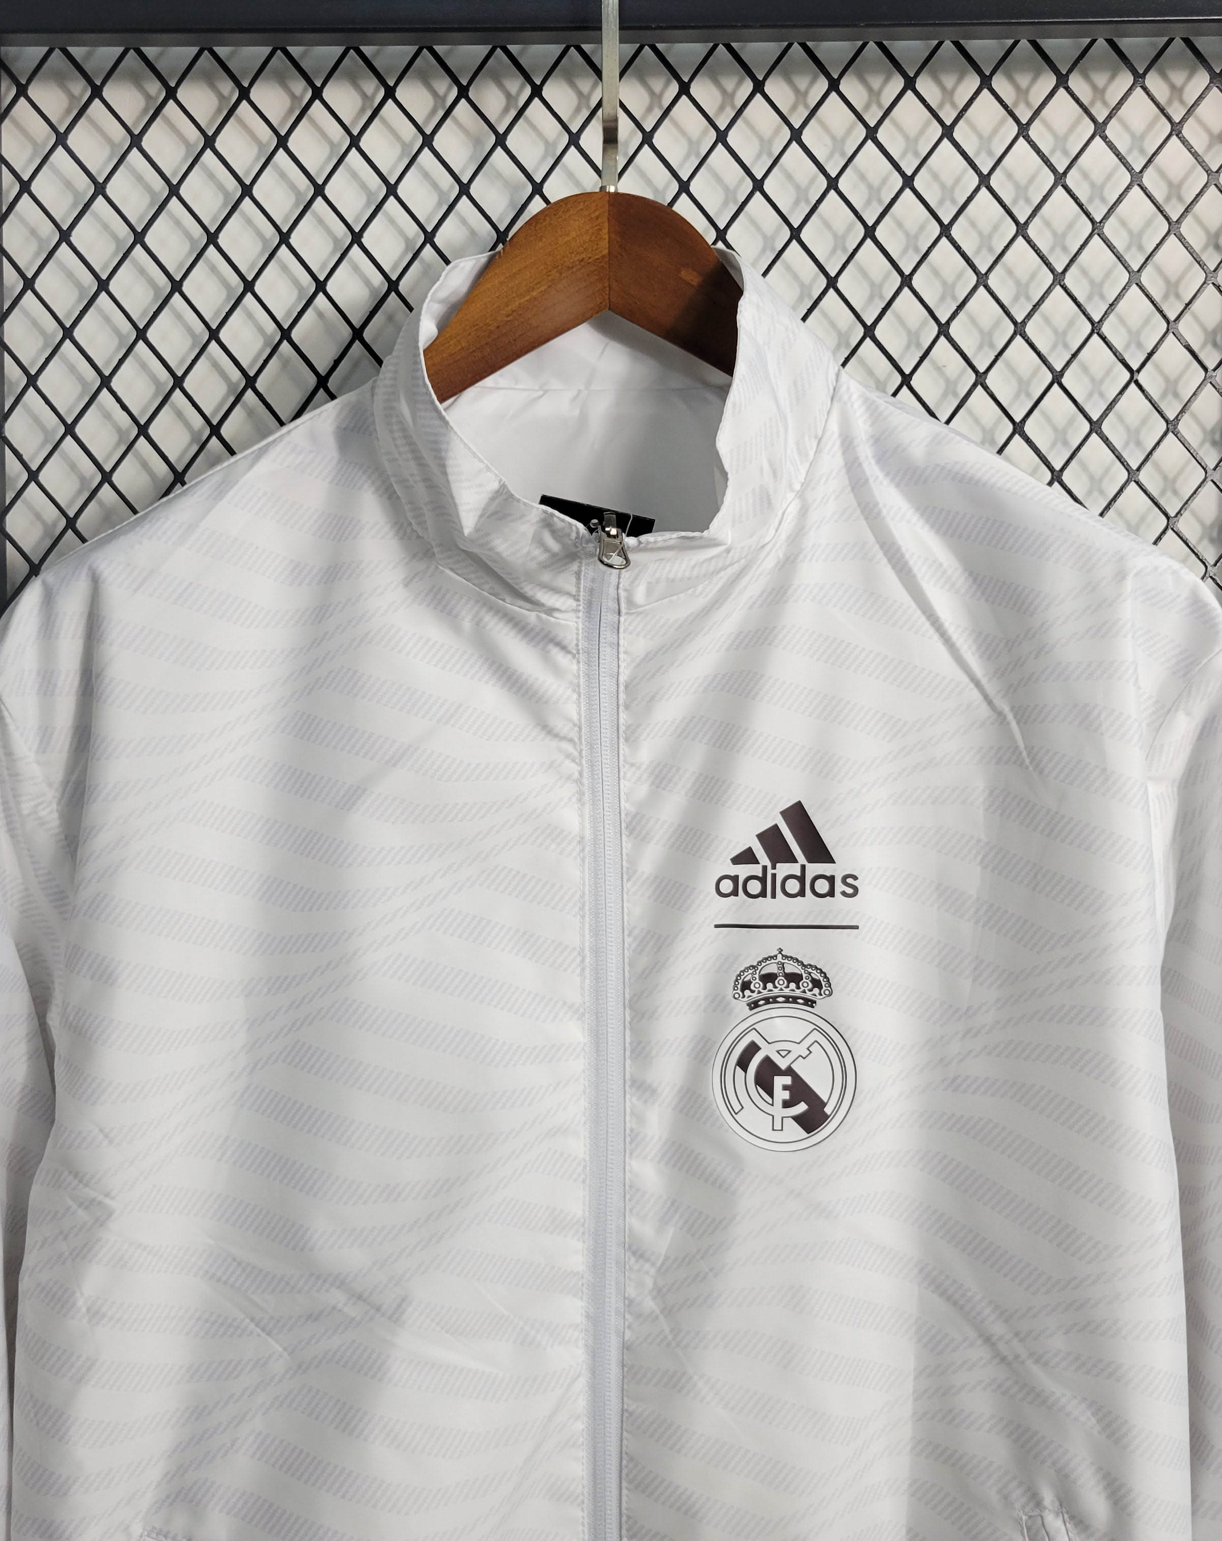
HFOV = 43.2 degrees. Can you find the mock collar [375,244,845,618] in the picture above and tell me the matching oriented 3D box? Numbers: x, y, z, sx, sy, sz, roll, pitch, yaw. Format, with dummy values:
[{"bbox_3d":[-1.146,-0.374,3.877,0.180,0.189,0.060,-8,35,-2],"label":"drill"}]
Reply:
[{"bbox_3d":[-0.002,-0.138,0.620,0.185,0.150,0.115,0,2,-1],"label":"mock collar"}]

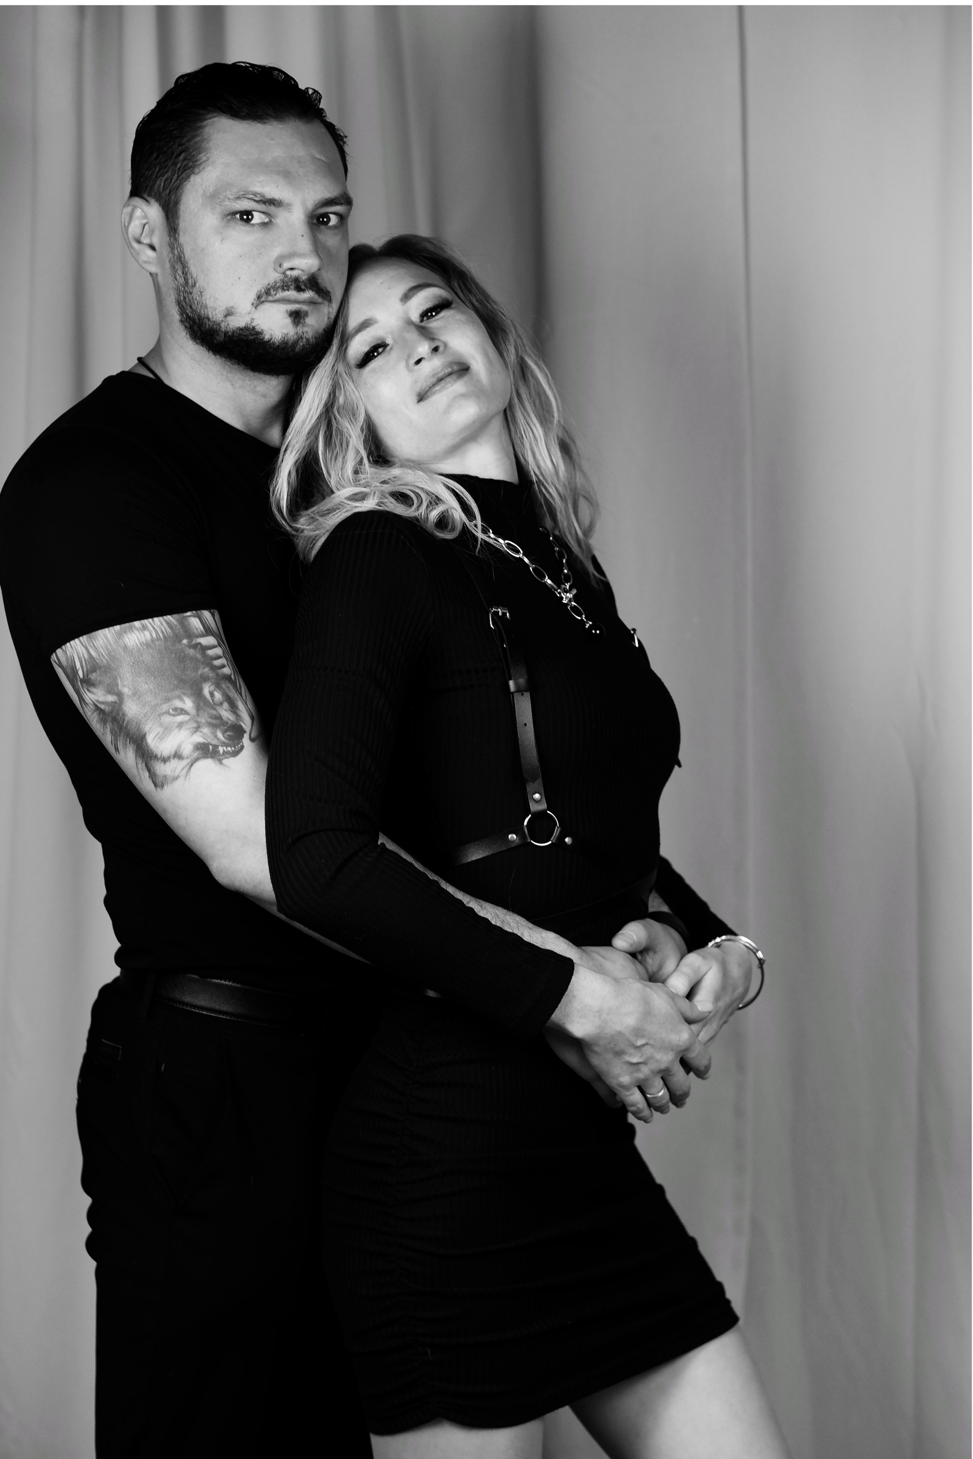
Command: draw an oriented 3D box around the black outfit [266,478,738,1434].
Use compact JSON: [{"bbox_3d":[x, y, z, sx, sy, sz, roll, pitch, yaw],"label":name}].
[{"bbox_3d":[0.009,0.175,2.640,0.330,0.745,0.410,0,0,34],"label":"black outfit"}]

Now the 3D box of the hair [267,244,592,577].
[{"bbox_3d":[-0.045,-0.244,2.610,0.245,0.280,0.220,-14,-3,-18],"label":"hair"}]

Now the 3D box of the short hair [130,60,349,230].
[{"bbox_3d":[-0.197,-0.448,2.670,0.170,0.160,0.200,-2,0,-30],"label":"short hair"}]

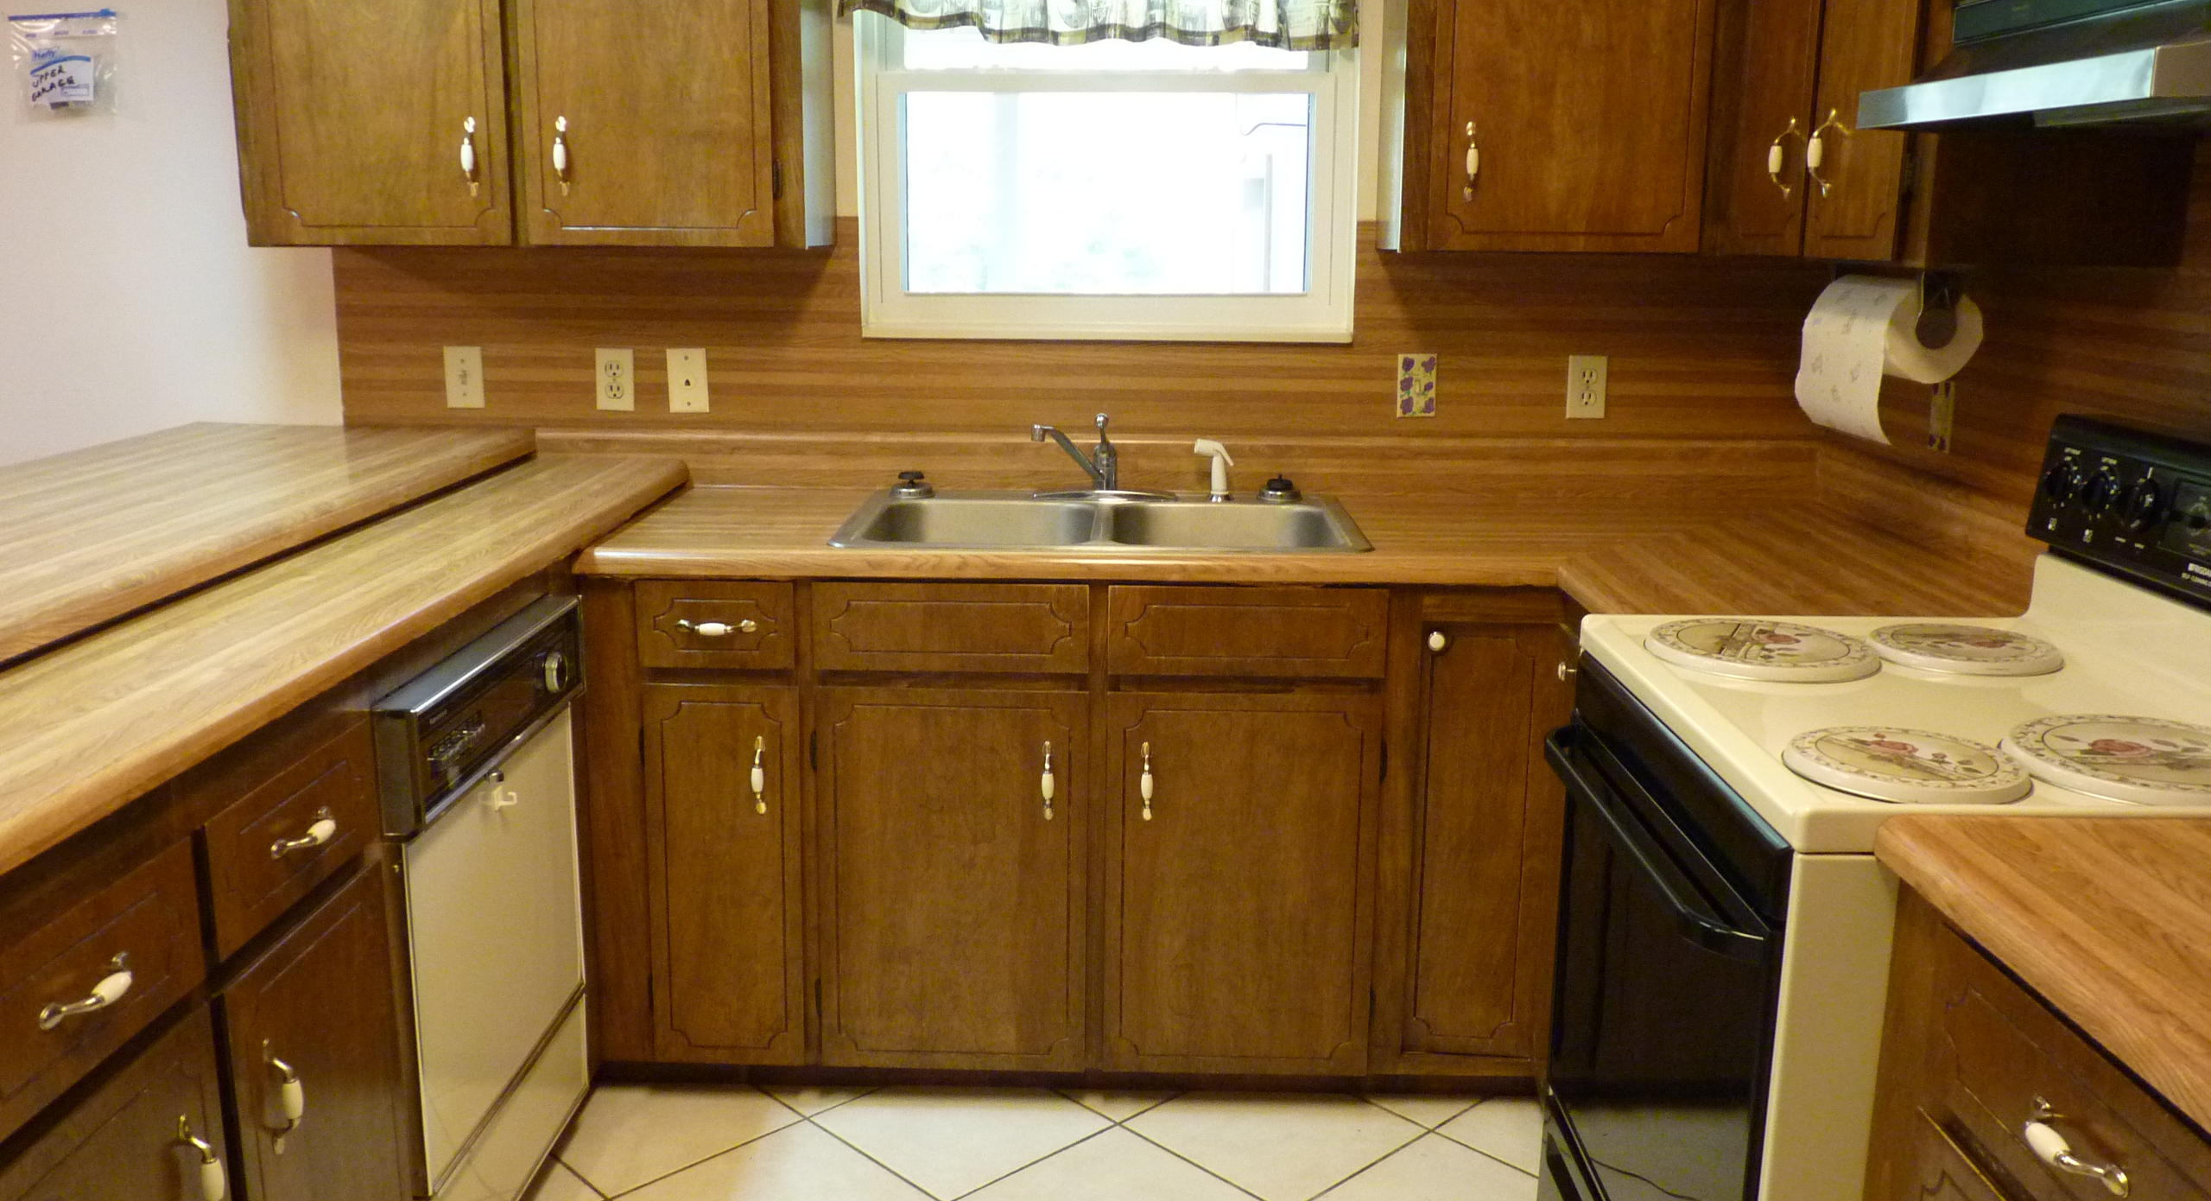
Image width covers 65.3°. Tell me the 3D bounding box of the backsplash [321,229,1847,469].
[{"bbox_3d":[-0.048,-0.466,3.172,2.729,0.449,0.025,1,12,0],"label":"backsplash"}]

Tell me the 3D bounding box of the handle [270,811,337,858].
[{"bbox_3d":[-0.767,0.223,1.676,0.031,0.023,0.115,1,12,1],"label":"handle"}]

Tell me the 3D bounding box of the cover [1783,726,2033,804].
[{"bbox_3d":[0.727,0.144,1.569,0.207,0.018,0.207,1,12,0],"label":"cover"}]

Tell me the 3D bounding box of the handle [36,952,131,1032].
[{"bbox_3d":[-0.772,0.299,1.332,0.031,0.023,0.115,1,12,1],"label":"handle"}]

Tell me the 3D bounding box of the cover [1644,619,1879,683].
[{"bbox_3d":[0.760,0.054,2.000,0.257,0.018,0.257,1,12,0],"label":"cover"}]

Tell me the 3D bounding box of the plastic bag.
[{"bbox_3d":[-1.824,-0.937,3.018,0.186,0.174,0.025,-1,12,1],"label":"plastic bag"}]

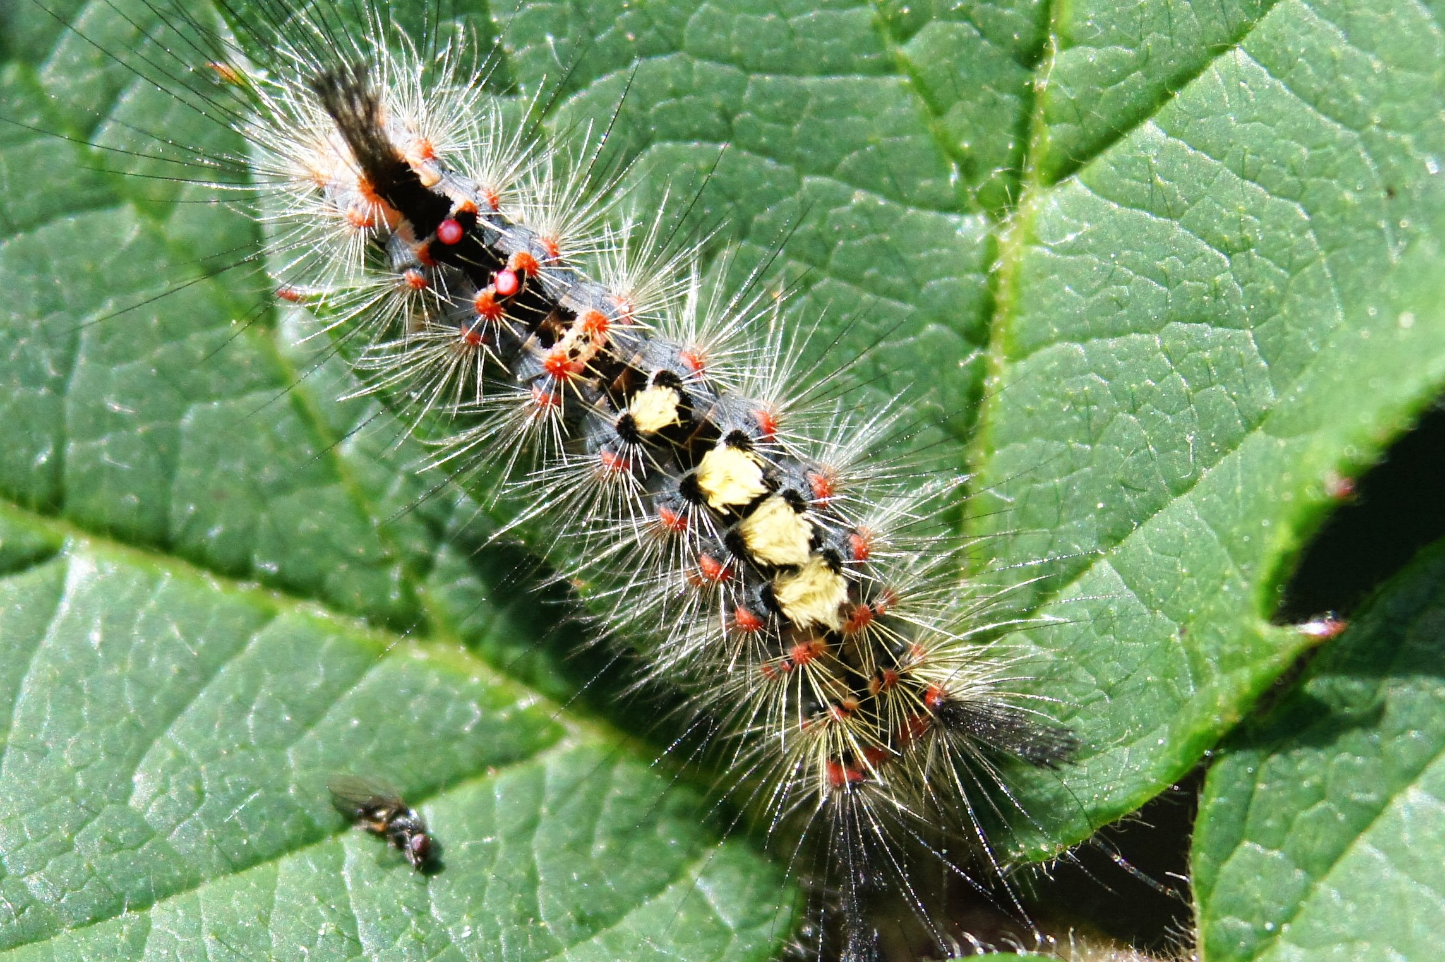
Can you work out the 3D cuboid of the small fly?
[{"bbox_3d":[-0.013,0.013,0.180,0.004,0.002,0.002,38,53,16],"label":"small fly"}]

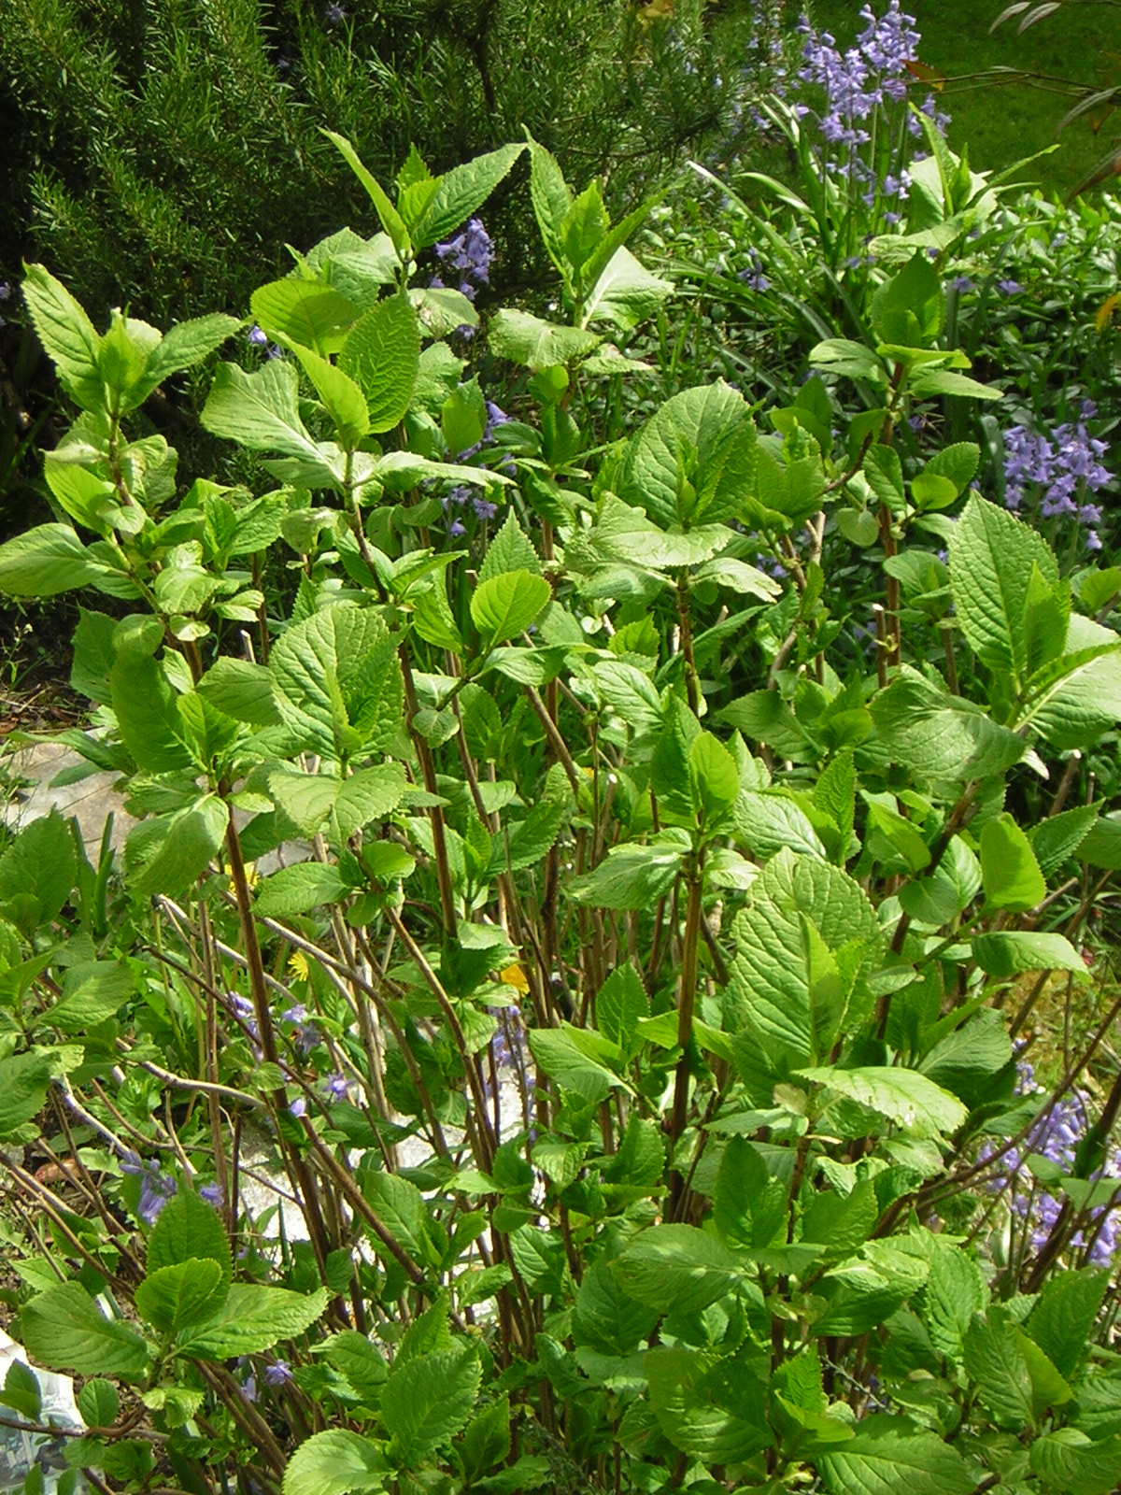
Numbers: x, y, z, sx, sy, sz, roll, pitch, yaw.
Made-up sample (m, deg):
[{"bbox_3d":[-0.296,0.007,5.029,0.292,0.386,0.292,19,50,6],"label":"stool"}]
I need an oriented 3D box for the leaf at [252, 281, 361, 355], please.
[{"bbox_3d":[-0.169,-0.284,2.430,0.069,0.065,0.022,-5,47,4],"label":"leaf"}]

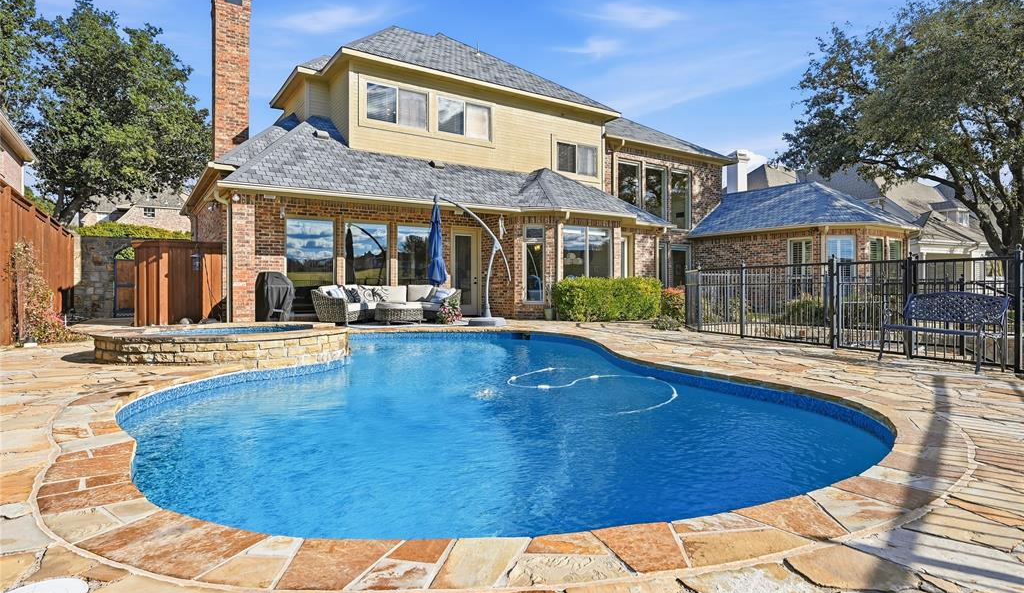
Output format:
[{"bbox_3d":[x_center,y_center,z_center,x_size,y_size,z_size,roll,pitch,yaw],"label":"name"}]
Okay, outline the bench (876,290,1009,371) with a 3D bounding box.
[{"bbox_3d":[5.175,0.398,6.523,0.580,0.880,1.170,-1,1,-17],"label":"bench"}]

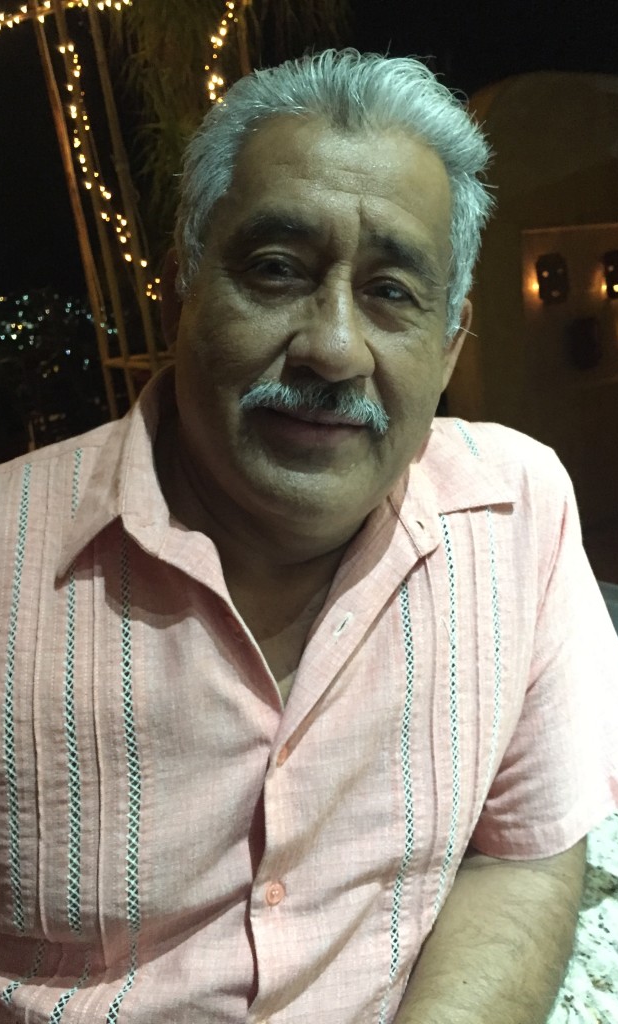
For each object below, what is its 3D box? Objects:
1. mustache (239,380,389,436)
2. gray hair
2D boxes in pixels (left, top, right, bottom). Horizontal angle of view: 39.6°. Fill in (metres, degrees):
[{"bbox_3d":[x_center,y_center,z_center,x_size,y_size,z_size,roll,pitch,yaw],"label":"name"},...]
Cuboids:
[{"bbox_3d":[0.003,-0.059,0.472,0.081,0.024,0.026,9,14,-9],"label":"mustache"},{"bbox_3d":[0.018,-0.184,0.546,0.196,0.190,0.200,9,14,-9],"label":"gray hair"}]

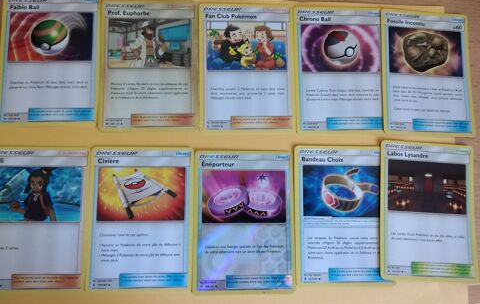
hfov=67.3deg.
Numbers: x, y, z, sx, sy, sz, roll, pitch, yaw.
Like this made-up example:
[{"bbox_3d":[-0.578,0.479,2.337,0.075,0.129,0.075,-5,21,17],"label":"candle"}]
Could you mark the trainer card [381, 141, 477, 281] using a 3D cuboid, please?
[{"bbox_3d":[0.123,0.037,0.234,0.063,0.001,0.088,3,82,-3],"label":"trainer card"}]

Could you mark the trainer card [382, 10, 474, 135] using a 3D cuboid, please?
[{"bbox_3d":[0.128,-0.055,0.246,0.063,0.001,0.088,2,82,-3],"label":"trainer card"}]

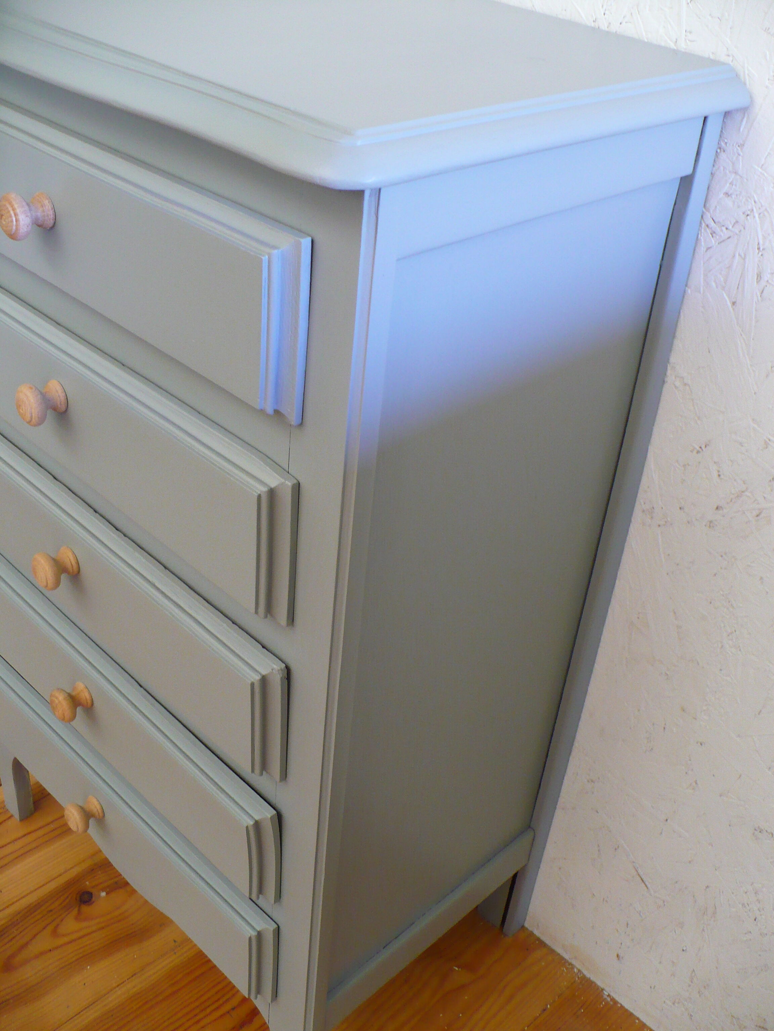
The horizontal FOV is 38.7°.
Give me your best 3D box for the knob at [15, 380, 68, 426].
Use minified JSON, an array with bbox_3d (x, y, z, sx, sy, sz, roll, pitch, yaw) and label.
[{"bbox_3d":[-0.279,-0.091,0.887,0.035,0.036,0.036,-26,45,-38],"label":"knob"}]

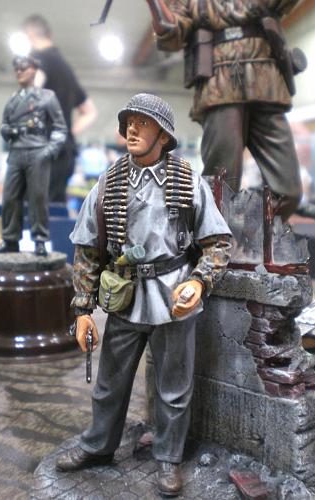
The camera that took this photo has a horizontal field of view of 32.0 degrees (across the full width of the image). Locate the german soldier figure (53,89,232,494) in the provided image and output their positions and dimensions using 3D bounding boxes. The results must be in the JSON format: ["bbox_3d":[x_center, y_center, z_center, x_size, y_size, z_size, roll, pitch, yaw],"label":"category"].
[{"bbox_3d":[-0.003,0.014,0.168,0.051,0.120,0.038,2,8,13],"label":"german soldier figure"}]

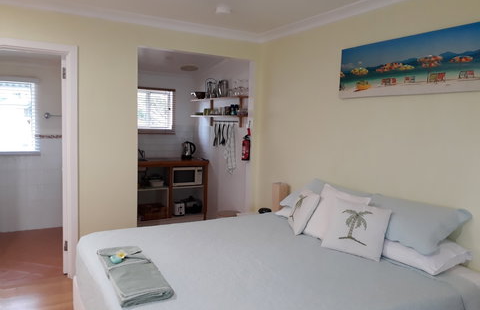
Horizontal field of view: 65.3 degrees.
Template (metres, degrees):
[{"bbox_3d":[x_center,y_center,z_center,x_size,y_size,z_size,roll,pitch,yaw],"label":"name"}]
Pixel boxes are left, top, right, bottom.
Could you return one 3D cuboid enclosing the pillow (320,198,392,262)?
[{"bbox_3d":[0.750,0.467,2.404,0.375,0.370,0.120,10,-27,32],"label":"pillow"}]

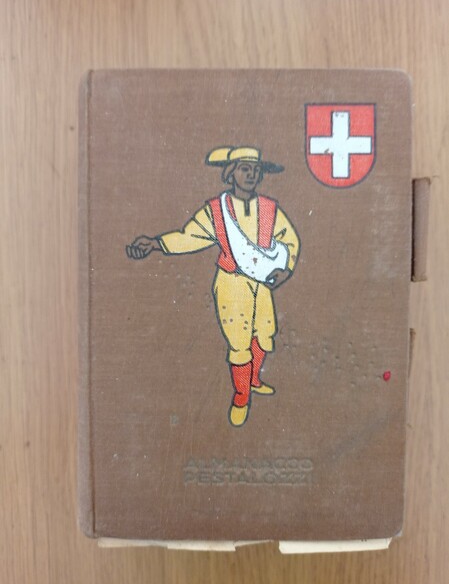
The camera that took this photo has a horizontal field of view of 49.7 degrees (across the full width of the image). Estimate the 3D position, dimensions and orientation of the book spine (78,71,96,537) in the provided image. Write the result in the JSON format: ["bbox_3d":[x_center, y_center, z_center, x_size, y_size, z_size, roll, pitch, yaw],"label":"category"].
[{"bbox_3d":[-0.050,0.004,0.180,0.007,0.018,0.166,0,92,0],"label":"book spine"}]

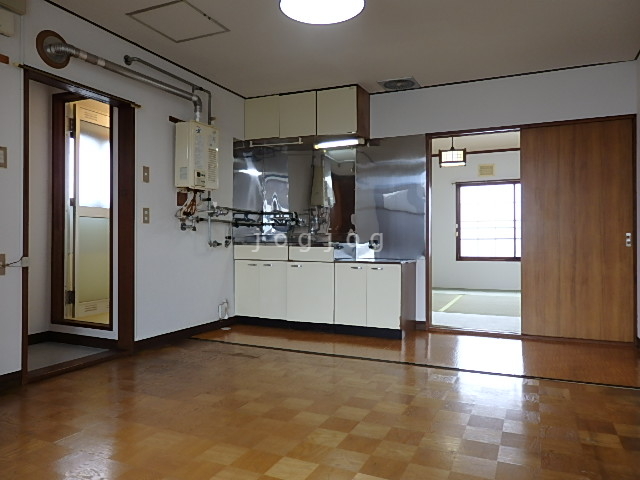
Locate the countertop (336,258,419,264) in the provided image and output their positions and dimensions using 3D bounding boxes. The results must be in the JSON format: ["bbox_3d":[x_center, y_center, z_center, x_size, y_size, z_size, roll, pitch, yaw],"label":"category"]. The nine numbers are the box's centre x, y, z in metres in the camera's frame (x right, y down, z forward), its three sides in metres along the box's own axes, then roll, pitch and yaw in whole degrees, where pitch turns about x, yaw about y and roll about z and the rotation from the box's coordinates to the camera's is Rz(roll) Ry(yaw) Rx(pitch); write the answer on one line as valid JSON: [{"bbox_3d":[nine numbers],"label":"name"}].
[{"bbox_3d":[0.514,0.202,4.190,0.607,0.028,0.525,0,0,24],"label":"countertop"}]

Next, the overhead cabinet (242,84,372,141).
[{"bbox_3d":[-0.131,-1.190,4.574,1.195,0.435,0.359,0,0,24],"label":"overhead cabinet"}]

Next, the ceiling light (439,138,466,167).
[{"bbox_3d":[1.756,-1.172,6.111,0.350,0.420,0.350,0,0,24],"label":"ceiling light"}]

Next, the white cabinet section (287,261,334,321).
[{"bbox_3d":[0.021,0.471,4.415,0.475,0.545,0.517,0,0,24],"label":"white cabinet section"}]

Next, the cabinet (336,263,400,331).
[{"bbox_3d":[0.512,0.474,4.195,0.602,0.545,0.517,0,0,24],"label":"cabinet"}]

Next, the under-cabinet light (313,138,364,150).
[{"bbox_3d":[0.189,-0.936,4.490,0.530,0.070,0.090,0,0,24],"label":"under-cabinet light"}]

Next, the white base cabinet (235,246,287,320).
[{"bbox_3d":[-0.458,0.404,4.674,0.605,0.710,0.530,0,0,24],"label":"white base cabinet"}]

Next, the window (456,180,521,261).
[{"bbox_3d":[3.033,-0.292,7.196,1.750,1.265,0.100,0,0,24],"label":"window"}]

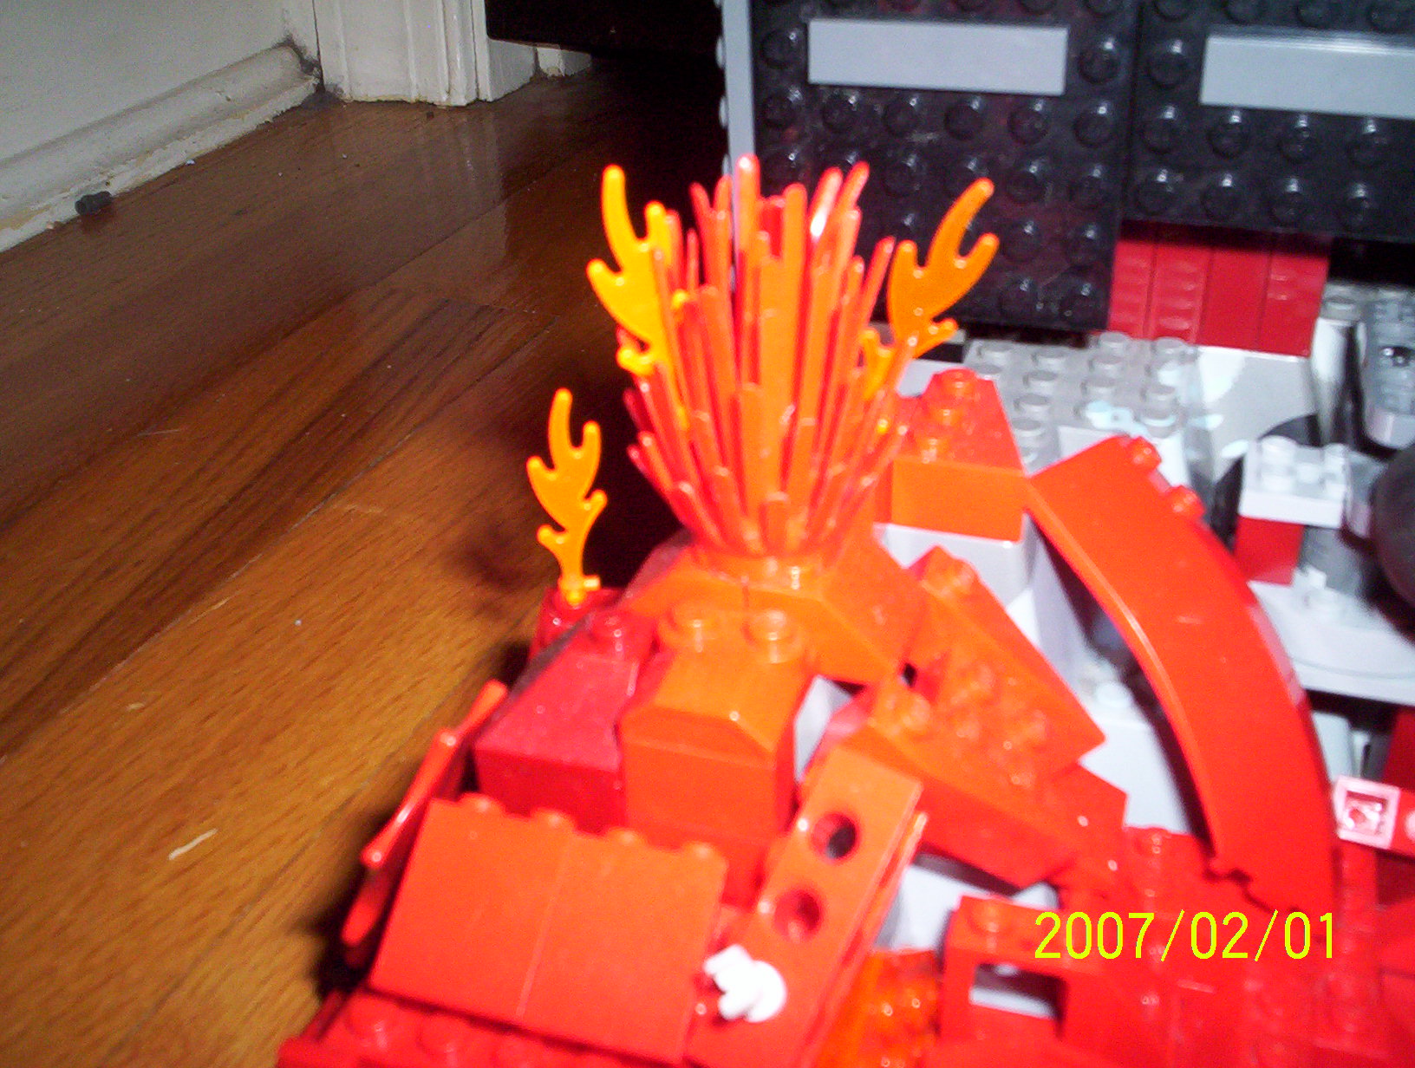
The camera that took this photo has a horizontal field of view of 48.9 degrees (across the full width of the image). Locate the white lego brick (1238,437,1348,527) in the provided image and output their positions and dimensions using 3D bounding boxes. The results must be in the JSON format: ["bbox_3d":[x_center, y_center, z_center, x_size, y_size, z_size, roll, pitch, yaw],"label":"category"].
[{"bbox_3d":[0.079,-0.007,0.207,0.016,0.005,0.016,8,33,17],"label":"white lego brick"}]

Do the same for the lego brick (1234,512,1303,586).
[{"bbox_3d":[0.075,0.000,0.209,0.008,0.010,0.009,8,33,17],"label":"lego brick"}]

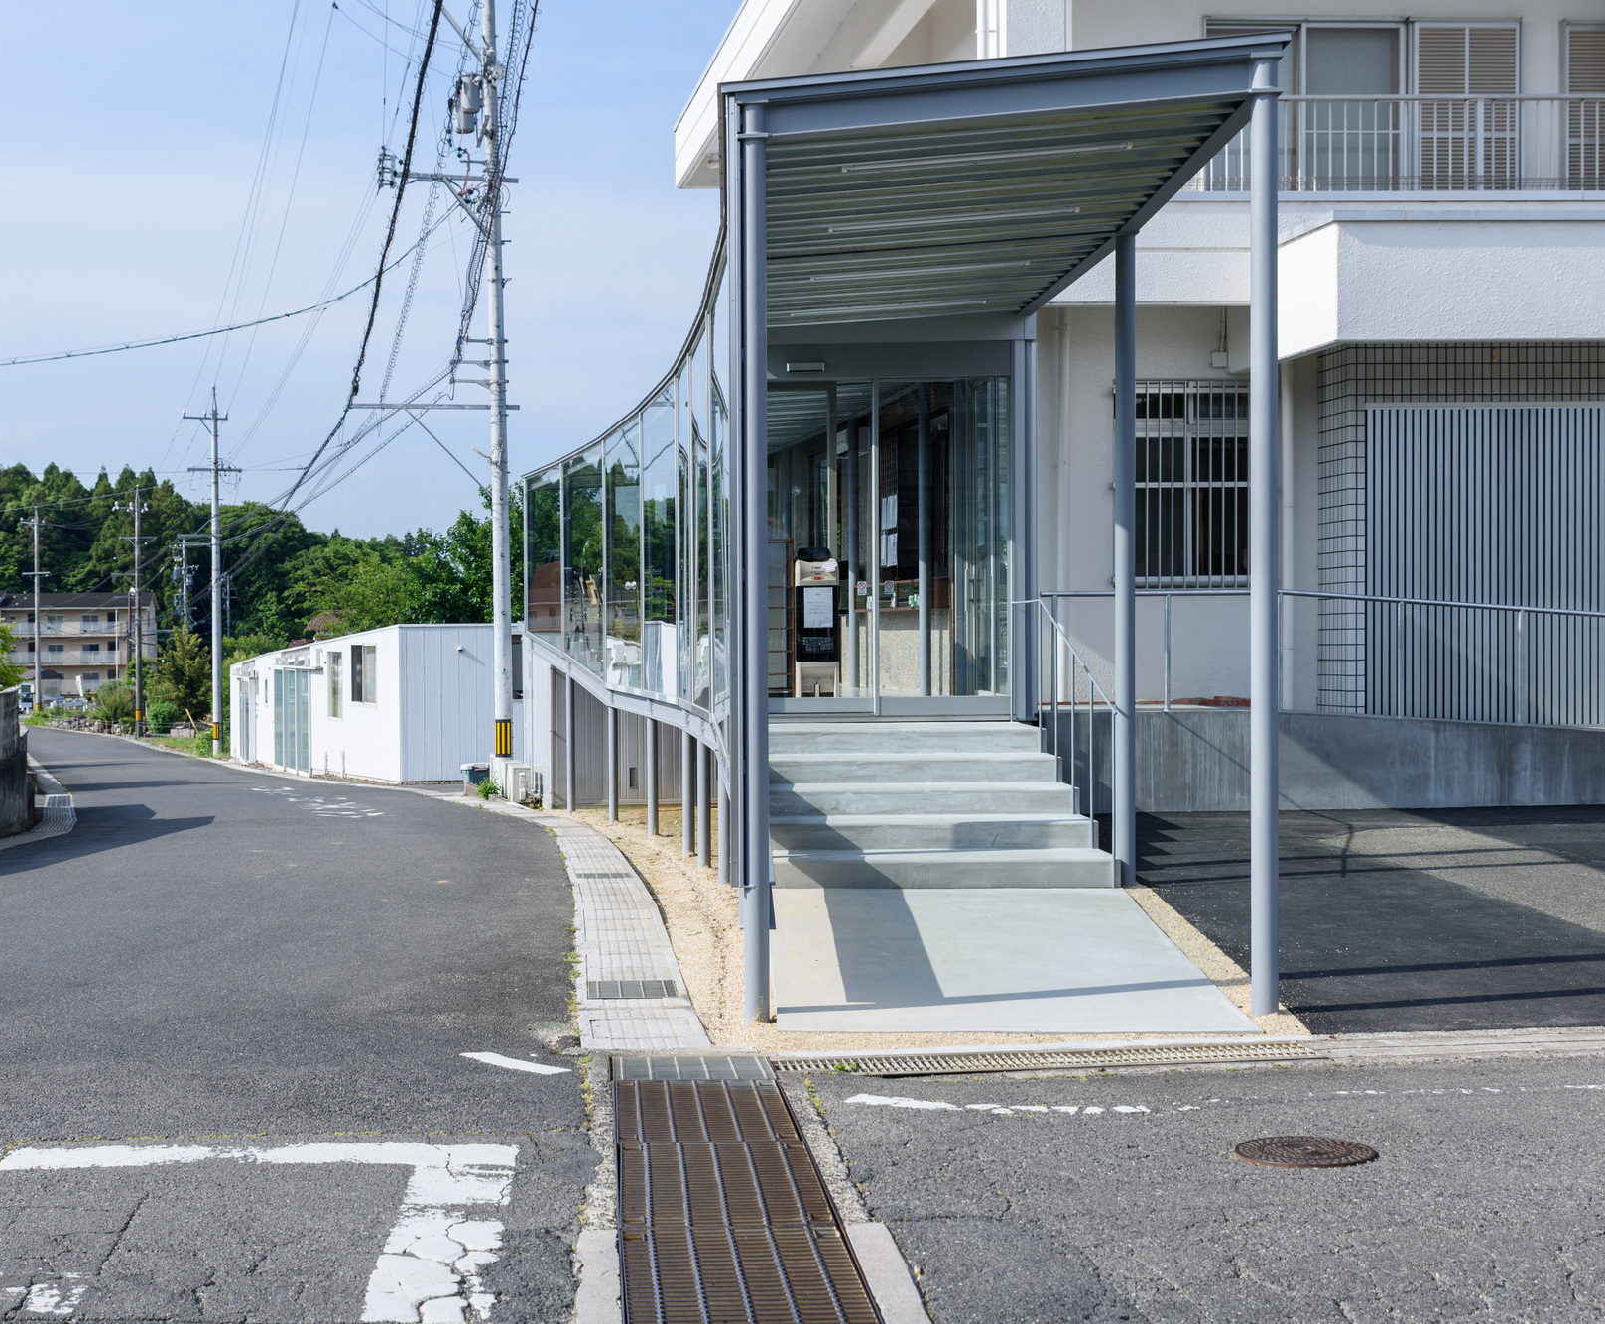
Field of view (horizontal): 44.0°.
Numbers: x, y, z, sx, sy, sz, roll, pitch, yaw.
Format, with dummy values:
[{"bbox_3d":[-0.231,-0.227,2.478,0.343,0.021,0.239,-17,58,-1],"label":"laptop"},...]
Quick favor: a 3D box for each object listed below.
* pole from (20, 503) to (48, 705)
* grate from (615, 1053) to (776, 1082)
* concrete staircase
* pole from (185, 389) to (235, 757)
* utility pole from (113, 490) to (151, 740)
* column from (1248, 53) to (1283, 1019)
[{"bbox_3d":[-47.312,-3.288,122.000,1.600,12.600,0.500,-1,1,-27],"label":"pole"},{"bbox_3d":[-0.408,1.504,7.350,0.590,0.040,0.500,-1,-1,0],"label":"grate"},{"bbox_3d":[0.820,0.883,12.750,2.020,0.775,3.000,0,1,0],"label":"concrete staircase"},{"bbox_3d":[-20.289,-3.055,68.000,1.720,12.650,0.500,-1,1,-23],"label":"pole"},{"bbox_3d":[-33.067,-2.527,98.000,1.800,12.200,0.500,-1,1,-27],"label":"utility pole"},{"bbox_3d":[1.966,-0.540,8.450,0.120,4.100,0.120,0,1,0],"label":"column"}]

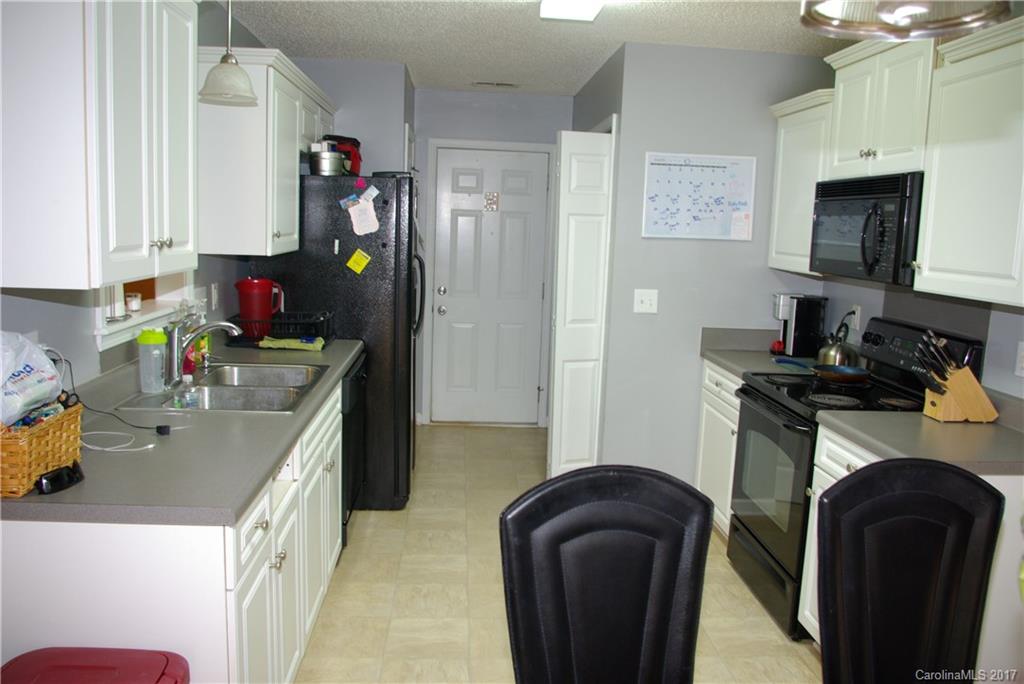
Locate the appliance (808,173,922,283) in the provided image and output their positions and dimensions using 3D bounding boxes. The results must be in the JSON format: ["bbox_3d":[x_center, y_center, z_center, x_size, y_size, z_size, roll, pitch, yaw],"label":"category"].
[{"bbox_3d":[1.545,-0.446,3.053,0.405,0.403,0.755,2,9,-4],"label":"appliance"}]

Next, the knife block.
[{"bbox_3d":[1.615,0.175,2.758,0.222,0.205,0.118,2,9,-4],"label":"knife block"}]

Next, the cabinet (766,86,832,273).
[{"bbox_3d":[1.529,-0.751,3.701,0.365,0.830,0.615,2,9,-4],"label":"cabinet"}]

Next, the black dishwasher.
[{"bbox_3d":[-1.044,0.510,3.685,0.605,0.865,0.600,2,9,-4],"label":"black dishwasher"}]

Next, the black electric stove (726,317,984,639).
[{"bbox_3d":[1.355,0.515,3.186,0.700,1.187,0.760,2,9,-4],"label":"black electric stove"}]

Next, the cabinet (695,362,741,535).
[{"bbox_3d":[1.367,0.564,3.980,0.618,0.861,0.590,2,9,-4],"label":"cabinet"}]

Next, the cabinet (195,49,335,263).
[{"bbox_3d":[-1.208,-0.893,3.920,0.385,0.827,1.625,2,9,-4],"label":"cabinet"}]

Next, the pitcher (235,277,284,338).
[{"bbox_3d":[-1.261,-0.164,3.811,0.230,0.292,0.160,2,9,-4],"label":"pitcher"}]

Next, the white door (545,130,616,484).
[{"bbox_3d":[0.351,-0.128,4.252,0.315,2.020,0.080,2,9,-4],"label":"white door"}]

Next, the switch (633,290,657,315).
[{"bbox_3d":[0.717,-0.214,4.101,0.123,0.124,0.012,2,9,-4],"label":"switch"}]

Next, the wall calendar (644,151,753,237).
[{"bbox_3d":[0.986,-0.758,4.031,0.589,0.433,0.018,2,9,-4],"label":"wall calendar"}]

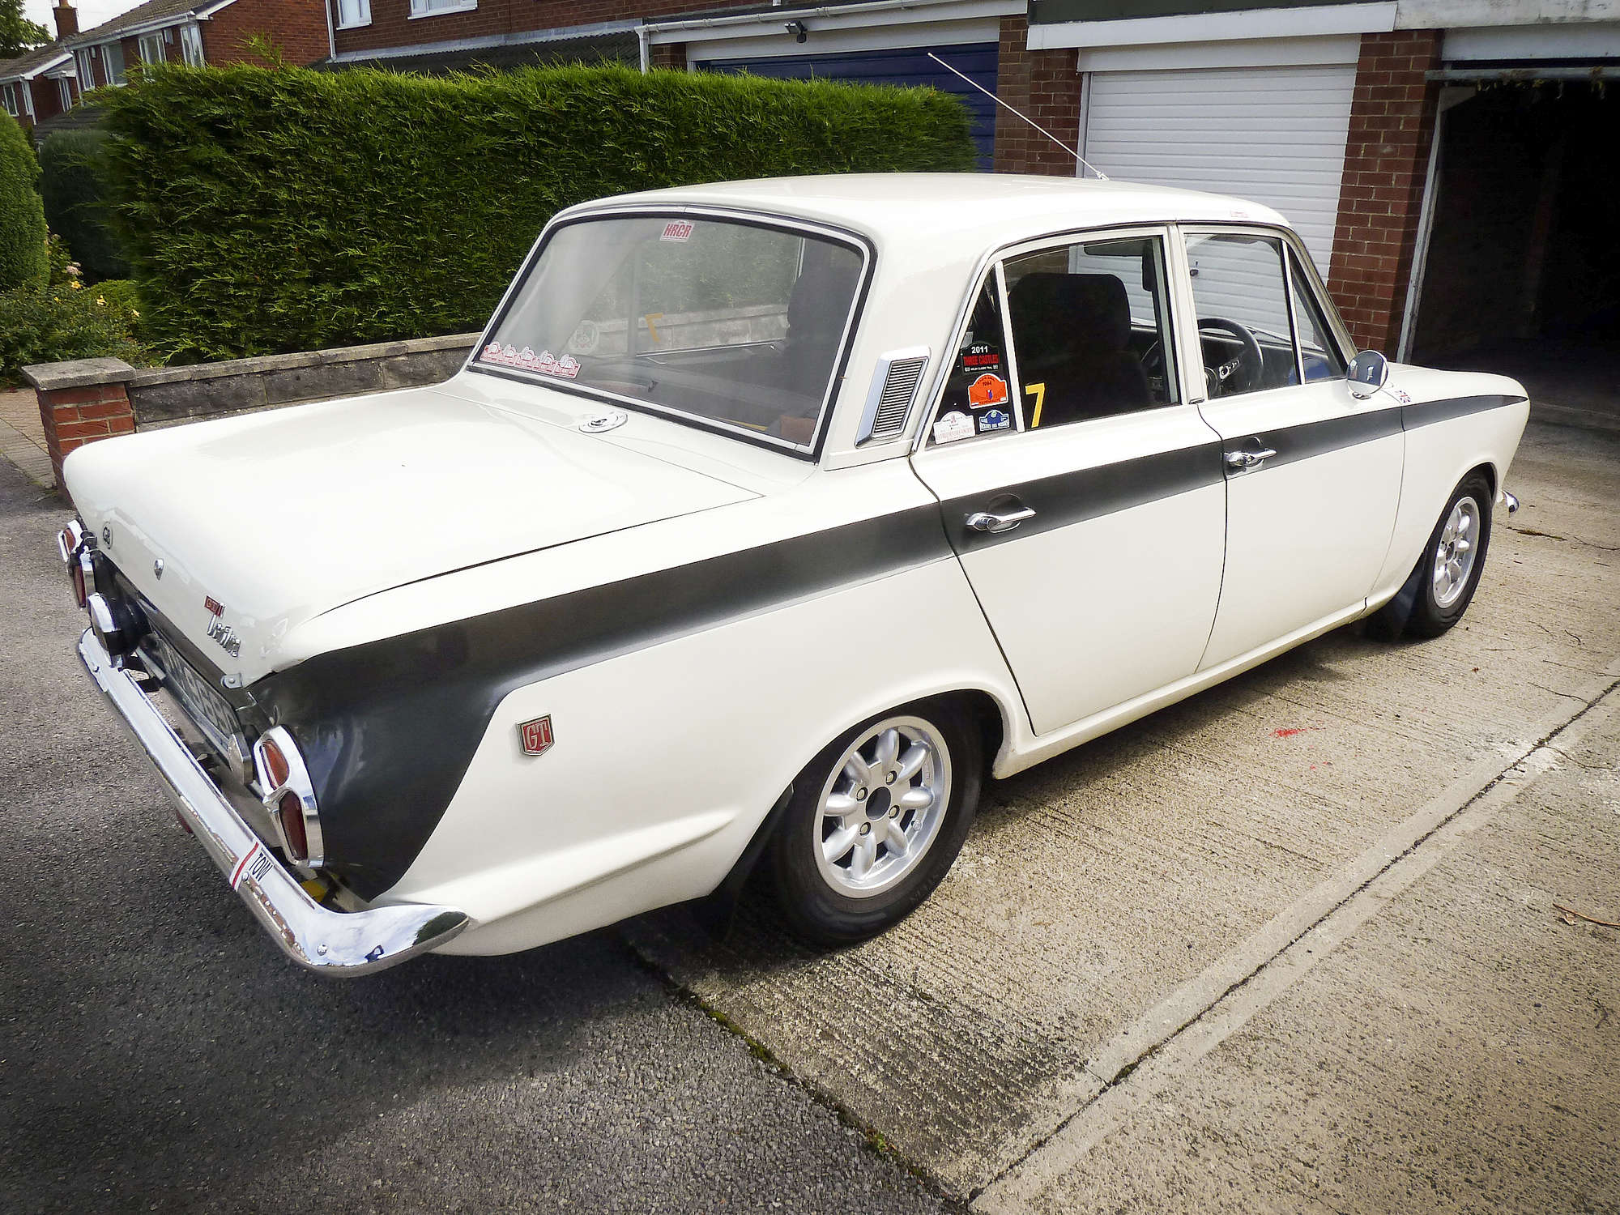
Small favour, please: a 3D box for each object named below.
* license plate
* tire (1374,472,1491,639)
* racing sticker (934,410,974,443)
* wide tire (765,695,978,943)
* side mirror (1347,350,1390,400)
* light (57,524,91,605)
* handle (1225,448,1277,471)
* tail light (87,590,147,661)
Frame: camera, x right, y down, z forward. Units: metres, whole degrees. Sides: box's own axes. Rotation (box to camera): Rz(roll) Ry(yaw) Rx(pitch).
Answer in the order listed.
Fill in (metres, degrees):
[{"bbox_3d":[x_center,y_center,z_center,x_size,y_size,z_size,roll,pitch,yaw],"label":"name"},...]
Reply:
[{"bbox_3d":[-1.065,0.149,2.026,0.020,0.116,0.525,-16,25,-38],"label":"license plate"},{"bbox_3d":[2.004,-0.197,3.774,0.581,0.581,0.182,-17,25,-40],"label":"tire"},{"bbox_3d":[0.256,-0.320,2.062,0.103,0.051,0.003,-16,10,-38],"label":"racing sticker"},{"bbox_3d":[0.090,0.349,2.237,0.581,0.581,0.182,-16,25,-38],"label":"wide tire"},{"bbox_3d":[1.361,-0.564,2.839,0.061,0.126,0.109,-13,23,-33],"label":"side mirror"},{"bbox_3d":[-1.538,-0.087,2.455,0.061,0.192,0.187,-16,25,-38],"label":"light"},{"bbox_3d":[0.970,-0.325,2.576,0.197,0.036,0.049,-16,25,-38],"label":"handle"},{"bbox_3d":[-1.252,0.025,2.137,0.085,0.120,0.120,-16,26,-39],"label":"tail light"}]

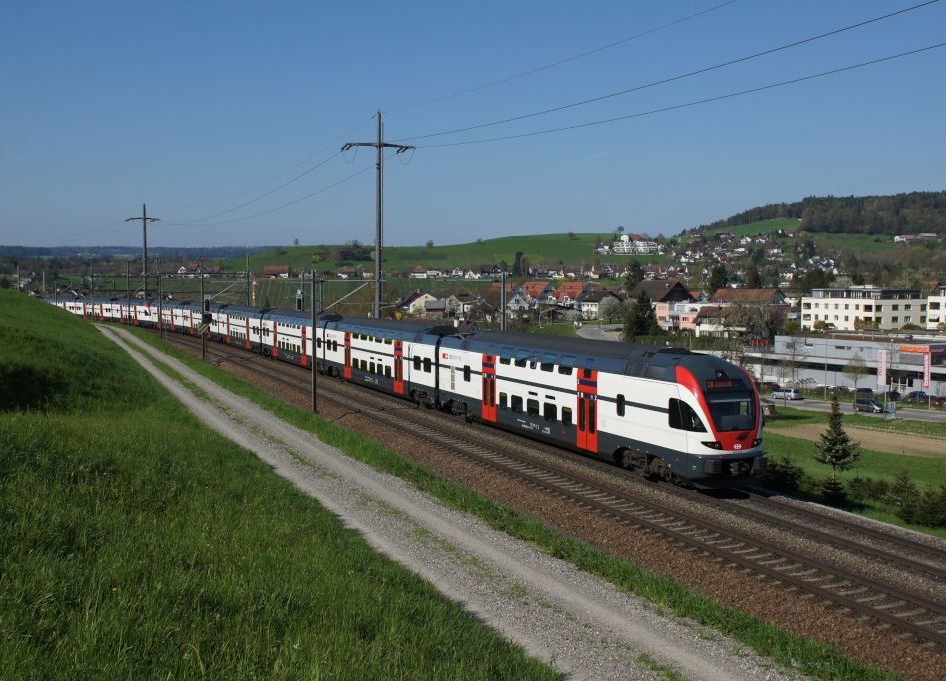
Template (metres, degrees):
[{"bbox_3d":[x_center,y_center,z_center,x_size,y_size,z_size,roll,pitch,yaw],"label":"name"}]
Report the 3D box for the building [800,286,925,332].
[{"bbox_3d":[98.846,-6.961,259.000,20.500,12.200,21.500,-2,4,-32],"label":"building"}]

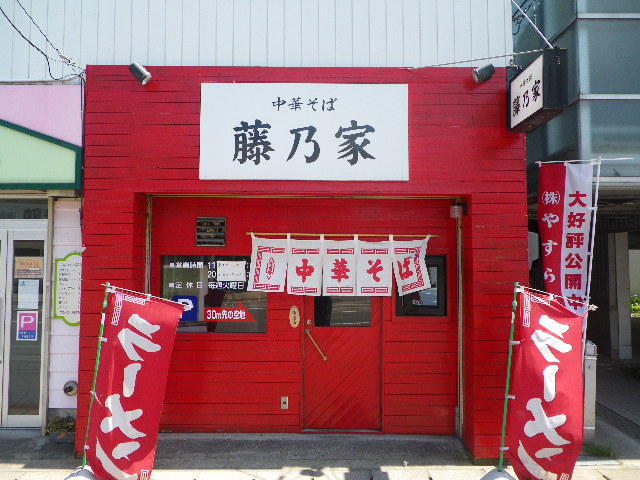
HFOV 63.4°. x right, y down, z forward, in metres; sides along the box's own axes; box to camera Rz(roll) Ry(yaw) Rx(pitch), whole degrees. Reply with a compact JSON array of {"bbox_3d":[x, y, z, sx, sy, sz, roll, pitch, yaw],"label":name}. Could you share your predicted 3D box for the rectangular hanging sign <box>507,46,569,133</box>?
[{"bbox_3d":[1.822,-1.223,4.334,0.176,0.451,0.676,0,-3,0],"label":"rectangular hanging sign"}]

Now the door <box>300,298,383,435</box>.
[{"bbox_3d":[0.214,0.953,5.056,0.781,1.777,0.050,0,-3,0],"label":"door"}]

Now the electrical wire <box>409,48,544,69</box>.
[{"bbox_3d":[1.268,-1.516,4.360,1.166,0.020,0.020,6,1,37],"label":"electrical wire"}]

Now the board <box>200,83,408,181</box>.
[{"bbox_3d":[-0.137,-0.968,4.659,1.871,0.869,0.040,0,-3,0],"label":"board"}]

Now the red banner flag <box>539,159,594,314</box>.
[{"bbox_3d":[2.743,0.027,5.757,0.600,1.760,0.100,0,-3,7],"label":"red banner flag"}]

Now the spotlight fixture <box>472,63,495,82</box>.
[{"bbox_3d":[1.421,-1.456,4.485,0.185,0.105,0.105,-21,-2,-4],"label":"spotlight fixture"}]

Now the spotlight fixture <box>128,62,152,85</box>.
[{"bbox_3d":[-1.555,-1.442,4.485,0.185,0.105,0.105,39,-7,-4],"label":"spotlight fixture"}]

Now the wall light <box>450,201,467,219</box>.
[{"bbox_3d":[1.296,-0.285,4.843,0.150,0.165,0.115,0,-3,0],"label":"wall light"}]

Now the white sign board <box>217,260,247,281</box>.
[{"bbox_3d":[-0.864,0.308,5.071,0.288,0.194,0.010,0,-3,0],"label":"white sign board"}]

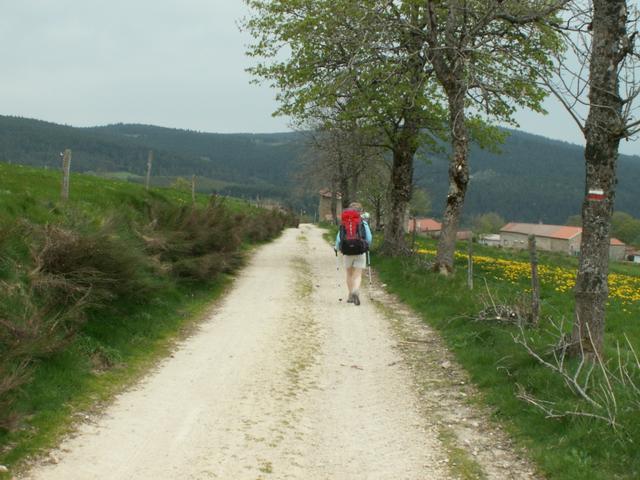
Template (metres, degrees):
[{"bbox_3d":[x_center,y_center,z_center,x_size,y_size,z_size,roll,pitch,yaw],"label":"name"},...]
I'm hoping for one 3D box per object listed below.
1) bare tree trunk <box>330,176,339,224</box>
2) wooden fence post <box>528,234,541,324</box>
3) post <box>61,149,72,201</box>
[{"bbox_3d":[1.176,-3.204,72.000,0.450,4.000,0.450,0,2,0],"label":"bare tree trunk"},{"bbox_3d":[2.900,0.548,12.000,0.120,1.250,0.120,-3,2,0],"label":"wooden fence post"},{"bbox_3d":[-5.227,-1.340,18.300,0.140,1.120,0.140,3,2,0],"label":"post"}]

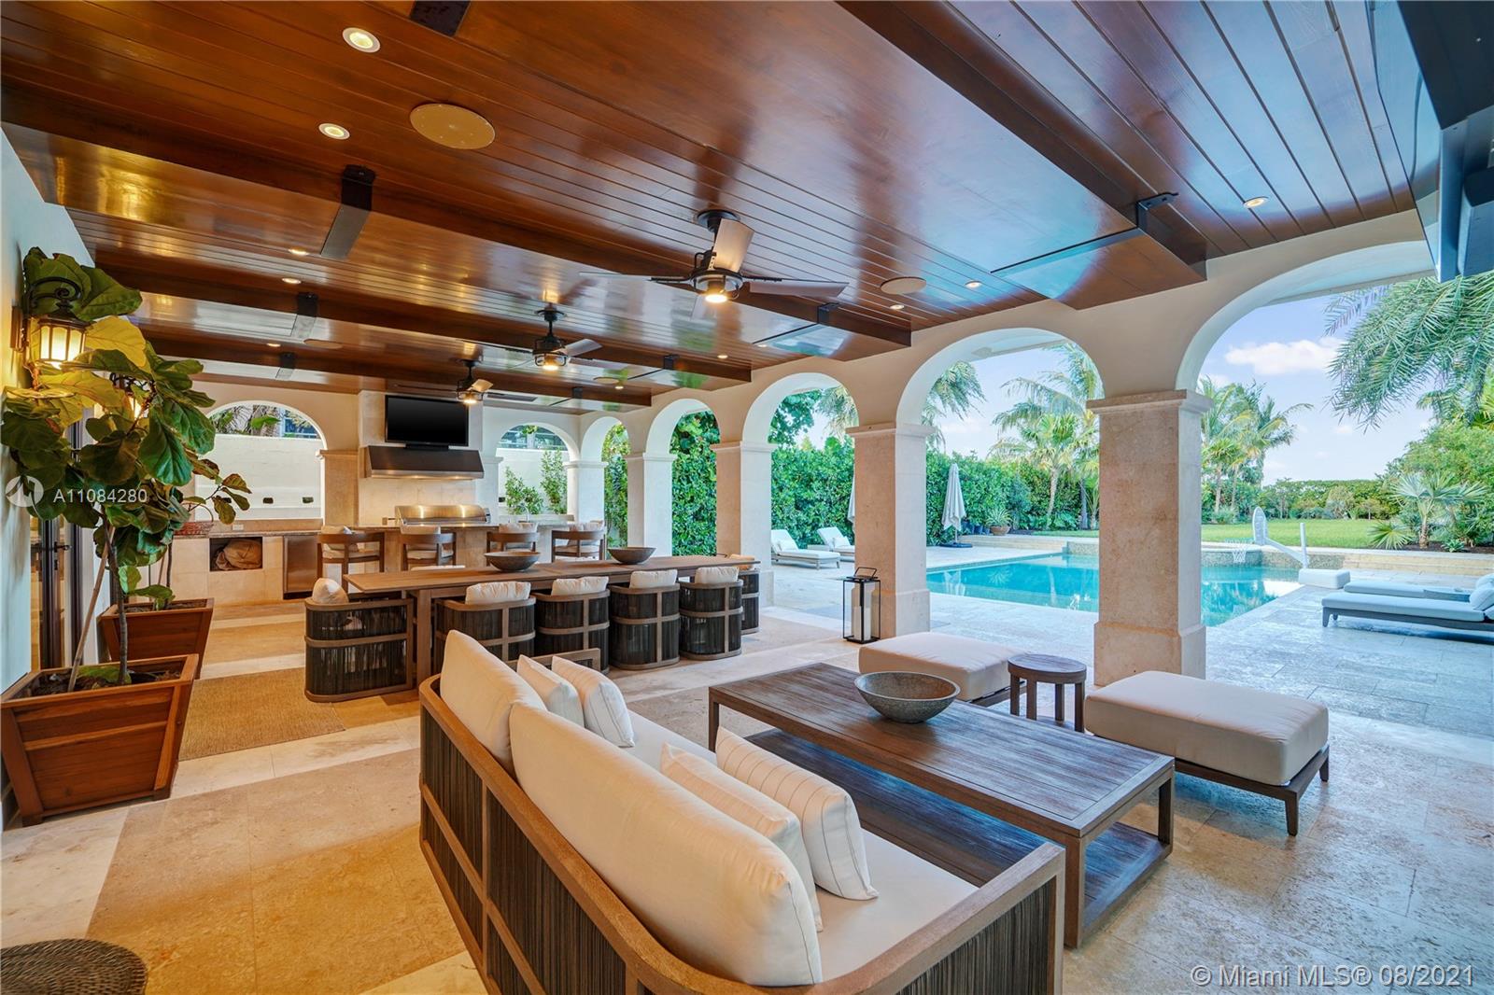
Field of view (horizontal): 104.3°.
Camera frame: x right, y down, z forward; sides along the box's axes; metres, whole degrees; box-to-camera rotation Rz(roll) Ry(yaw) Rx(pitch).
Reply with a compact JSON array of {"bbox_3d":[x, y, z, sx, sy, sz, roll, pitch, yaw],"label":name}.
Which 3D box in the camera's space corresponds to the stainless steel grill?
[{"bbox_3d":[-4.986,0.323,9.510,1.220,0.420,0.620,0,0,-38],"label":"stainless steel grill"}]

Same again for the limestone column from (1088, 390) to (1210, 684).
[{"bbox_3d":[3.083,0.352,4.439,0.670,2.175,0.650,0,0,-39],"label":"limestone column"}]

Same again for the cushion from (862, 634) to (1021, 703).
[{"bbox_3d":[1.343,1.114,3.963,0.730,0.190,0.770,-1,0,-35],"label":"cushion"}]

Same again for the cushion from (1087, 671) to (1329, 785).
[{"bbox_3d":[2.336,1.129,2.977,0.730,0.200,0.800,0,0,-35],"label":"cushion"}]

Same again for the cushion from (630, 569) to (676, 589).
[{"bbox_3d":[-0.792,0.793,4.960,0.420,0.360,0.150,-1,10,-31],"label":"cushion"}]

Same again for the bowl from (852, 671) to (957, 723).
[{"bbox_3d":[0.752,0.952,2.720,0.475,0.150,0.475,0,0,15],"label":"bowl"}]

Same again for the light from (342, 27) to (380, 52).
[{"bbox_3d":[-1.384,-1.635,2.083,0.117,0.025,0.117,0,0,-39],"label":"light"}]

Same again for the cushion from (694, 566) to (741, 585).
[{"bbox_3d":[-0.277,0.792,5.200,0.420,0.360,0.150,-1,10,-31],"label":"cushion"}]

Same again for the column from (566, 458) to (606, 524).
[{"bbox_3d":[-3.067,0.390,11.230,0.600,2.120,0.570,0,-1,-38],"label":"column"}]

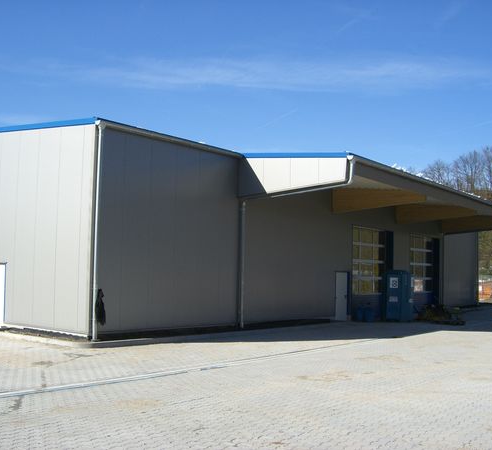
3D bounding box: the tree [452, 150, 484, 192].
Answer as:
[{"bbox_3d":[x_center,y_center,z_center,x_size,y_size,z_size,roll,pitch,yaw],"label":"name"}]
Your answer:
[{"bbox_3d":[50.668,-12.297,150.000,7.300,9.700,6.500,1,-5,0],"label":"tree"}]

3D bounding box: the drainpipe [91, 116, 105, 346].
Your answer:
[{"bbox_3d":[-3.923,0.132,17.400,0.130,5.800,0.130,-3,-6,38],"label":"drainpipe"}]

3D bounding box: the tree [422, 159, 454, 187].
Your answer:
[{"bbox_3d":[43.836,-11.500,150.000,7.200,7.600,6.500,1,-5,0],"label":"tree"}]

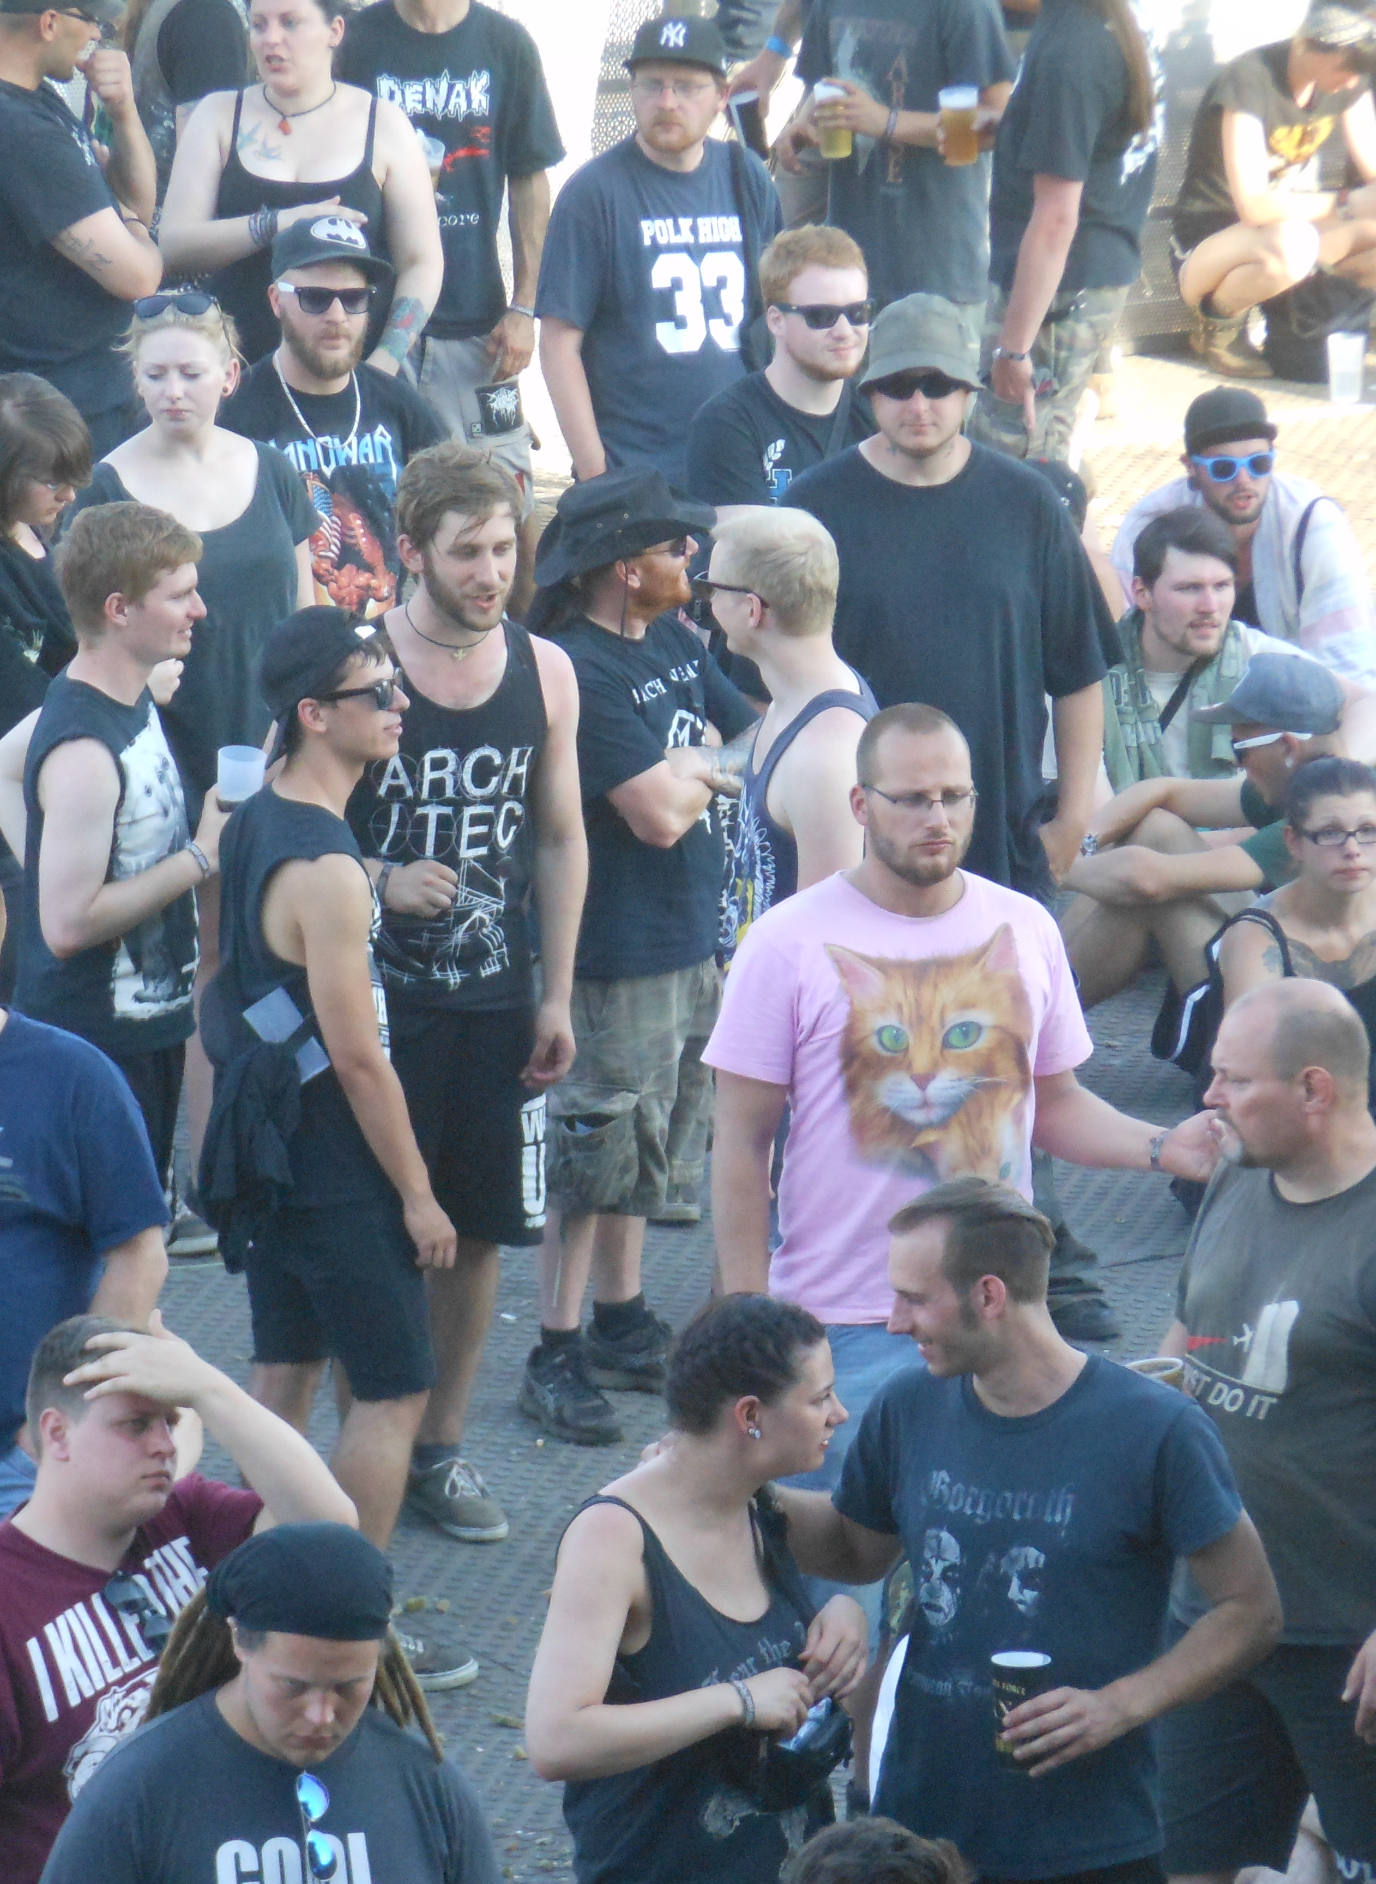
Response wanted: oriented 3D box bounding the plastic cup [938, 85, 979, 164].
[{"bbox_3d":[0.569,-1.721,33.500,0.084,0.152,0.084,0,12,0],"label":"plastic cup"}]

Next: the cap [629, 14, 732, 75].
[{"bbox_3d":[-0.021,-1.748,31.000,0.185,0.120,0.260,4,13,17],"label":"cap"}]

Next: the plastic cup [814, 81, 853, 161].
[{"bbox_3d":[0.284,-1.595,30.900,0.080,0.135,0.080,-4,14,1],"label":"plastic cup"}]

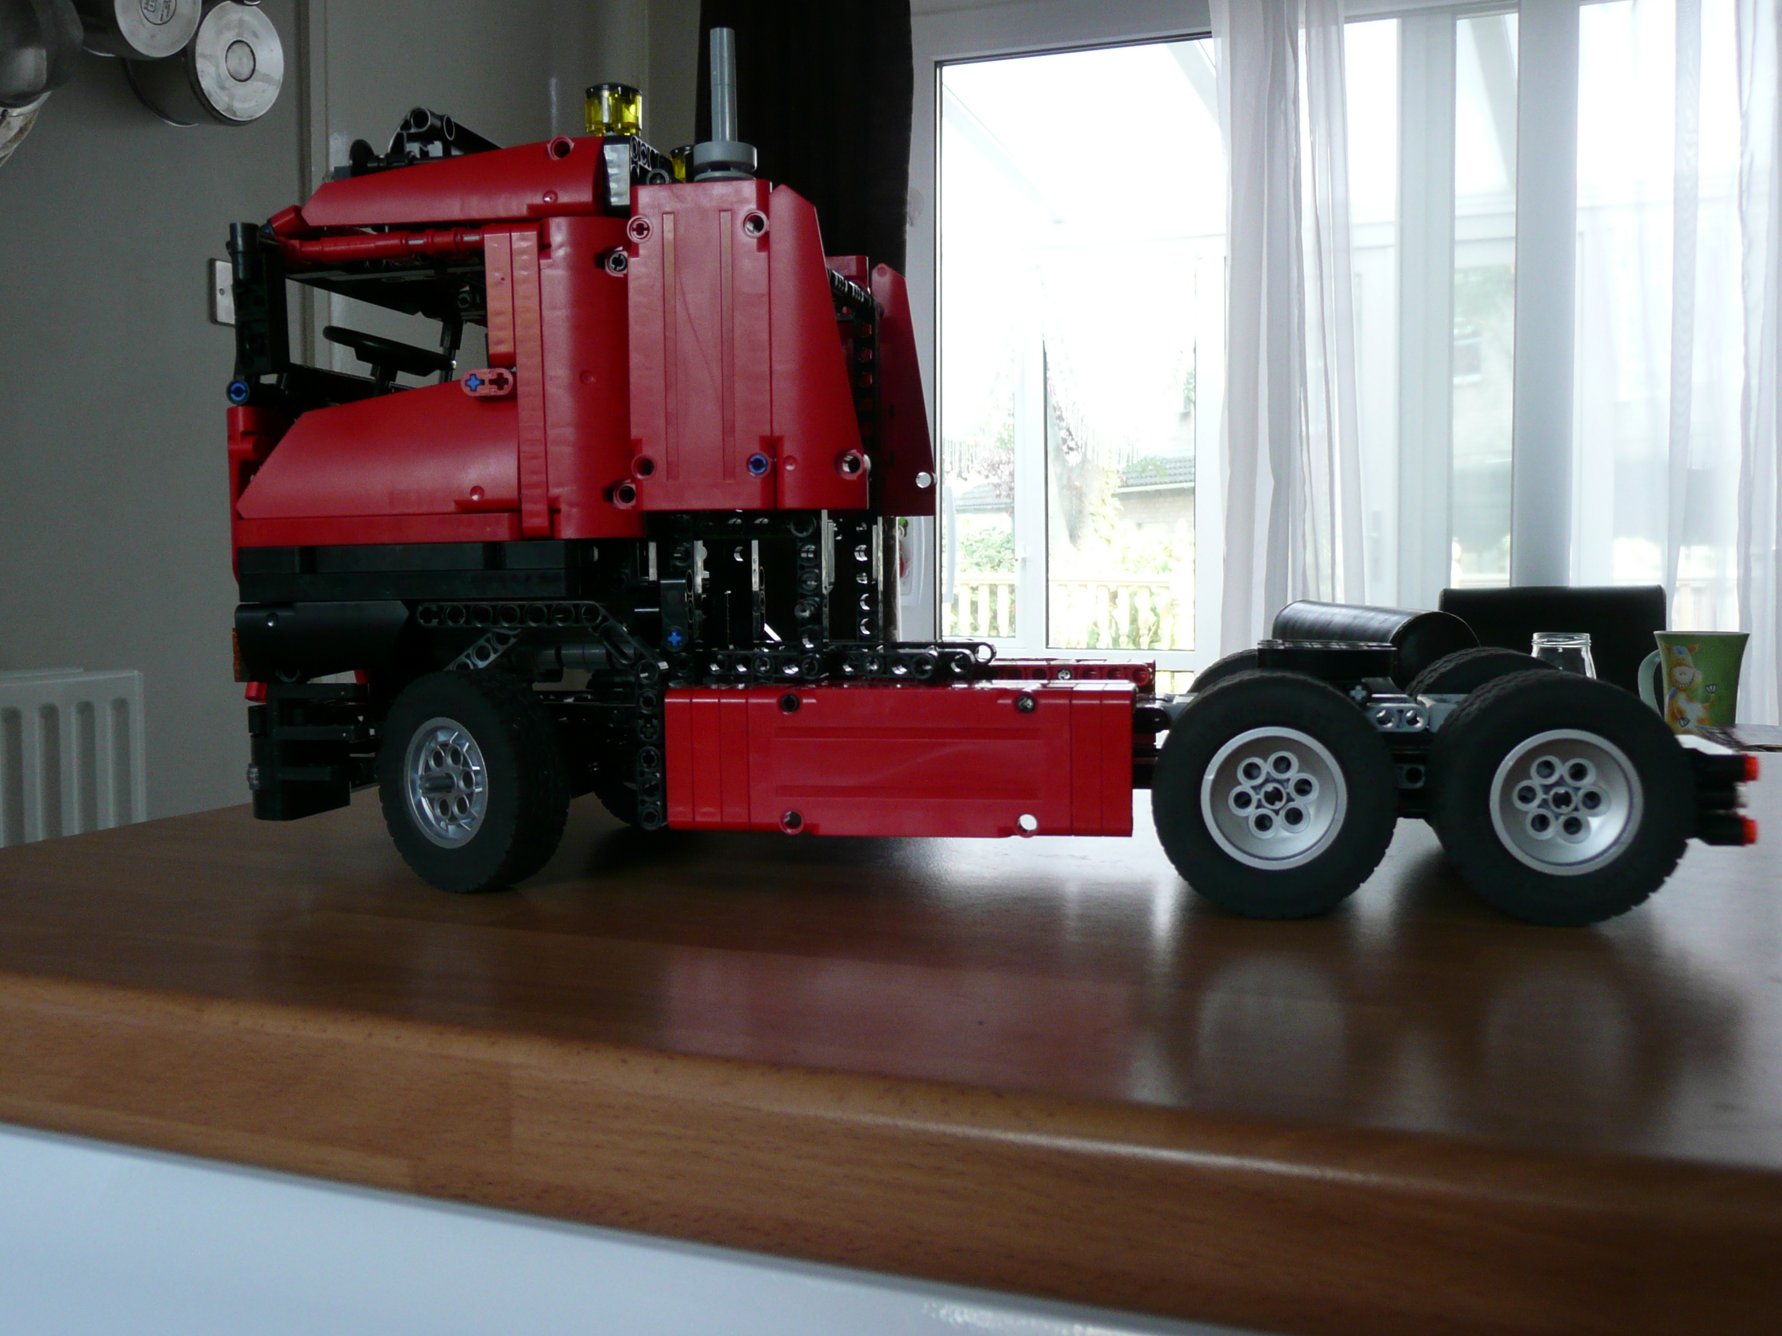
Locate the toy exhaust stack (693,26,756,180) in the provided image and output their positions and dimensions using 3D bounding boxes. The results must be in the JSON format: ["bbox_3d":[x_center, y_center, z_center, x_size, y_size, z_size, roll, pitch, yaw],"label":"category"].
[{"bbox_3d":[-0.047,-0.159,0.556,0.018,0.045,0.018,0,3,10],"label":"toy exhaust stack"}]

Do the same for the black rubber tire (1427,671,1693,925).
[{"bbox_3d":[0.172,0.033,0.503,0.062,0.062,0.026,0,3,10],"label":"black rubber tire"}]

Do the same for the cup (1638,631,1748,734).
[{"bbox_3d":[0.800,0.015,1.950,0.108,0.103,0.090,1,3,22],"label":"cup"}]

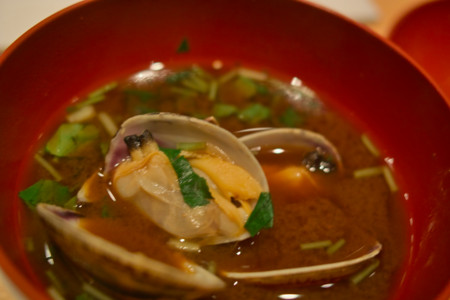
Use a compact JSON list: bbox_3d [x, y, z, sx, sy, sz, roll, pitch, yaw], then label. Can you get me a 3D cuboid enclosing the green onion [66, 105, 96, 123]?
[{"bbox_3d":[-0.045,-0.012,0.163,0.009,0.003,0.004,-32,59,-31],"label":"green onion"}]

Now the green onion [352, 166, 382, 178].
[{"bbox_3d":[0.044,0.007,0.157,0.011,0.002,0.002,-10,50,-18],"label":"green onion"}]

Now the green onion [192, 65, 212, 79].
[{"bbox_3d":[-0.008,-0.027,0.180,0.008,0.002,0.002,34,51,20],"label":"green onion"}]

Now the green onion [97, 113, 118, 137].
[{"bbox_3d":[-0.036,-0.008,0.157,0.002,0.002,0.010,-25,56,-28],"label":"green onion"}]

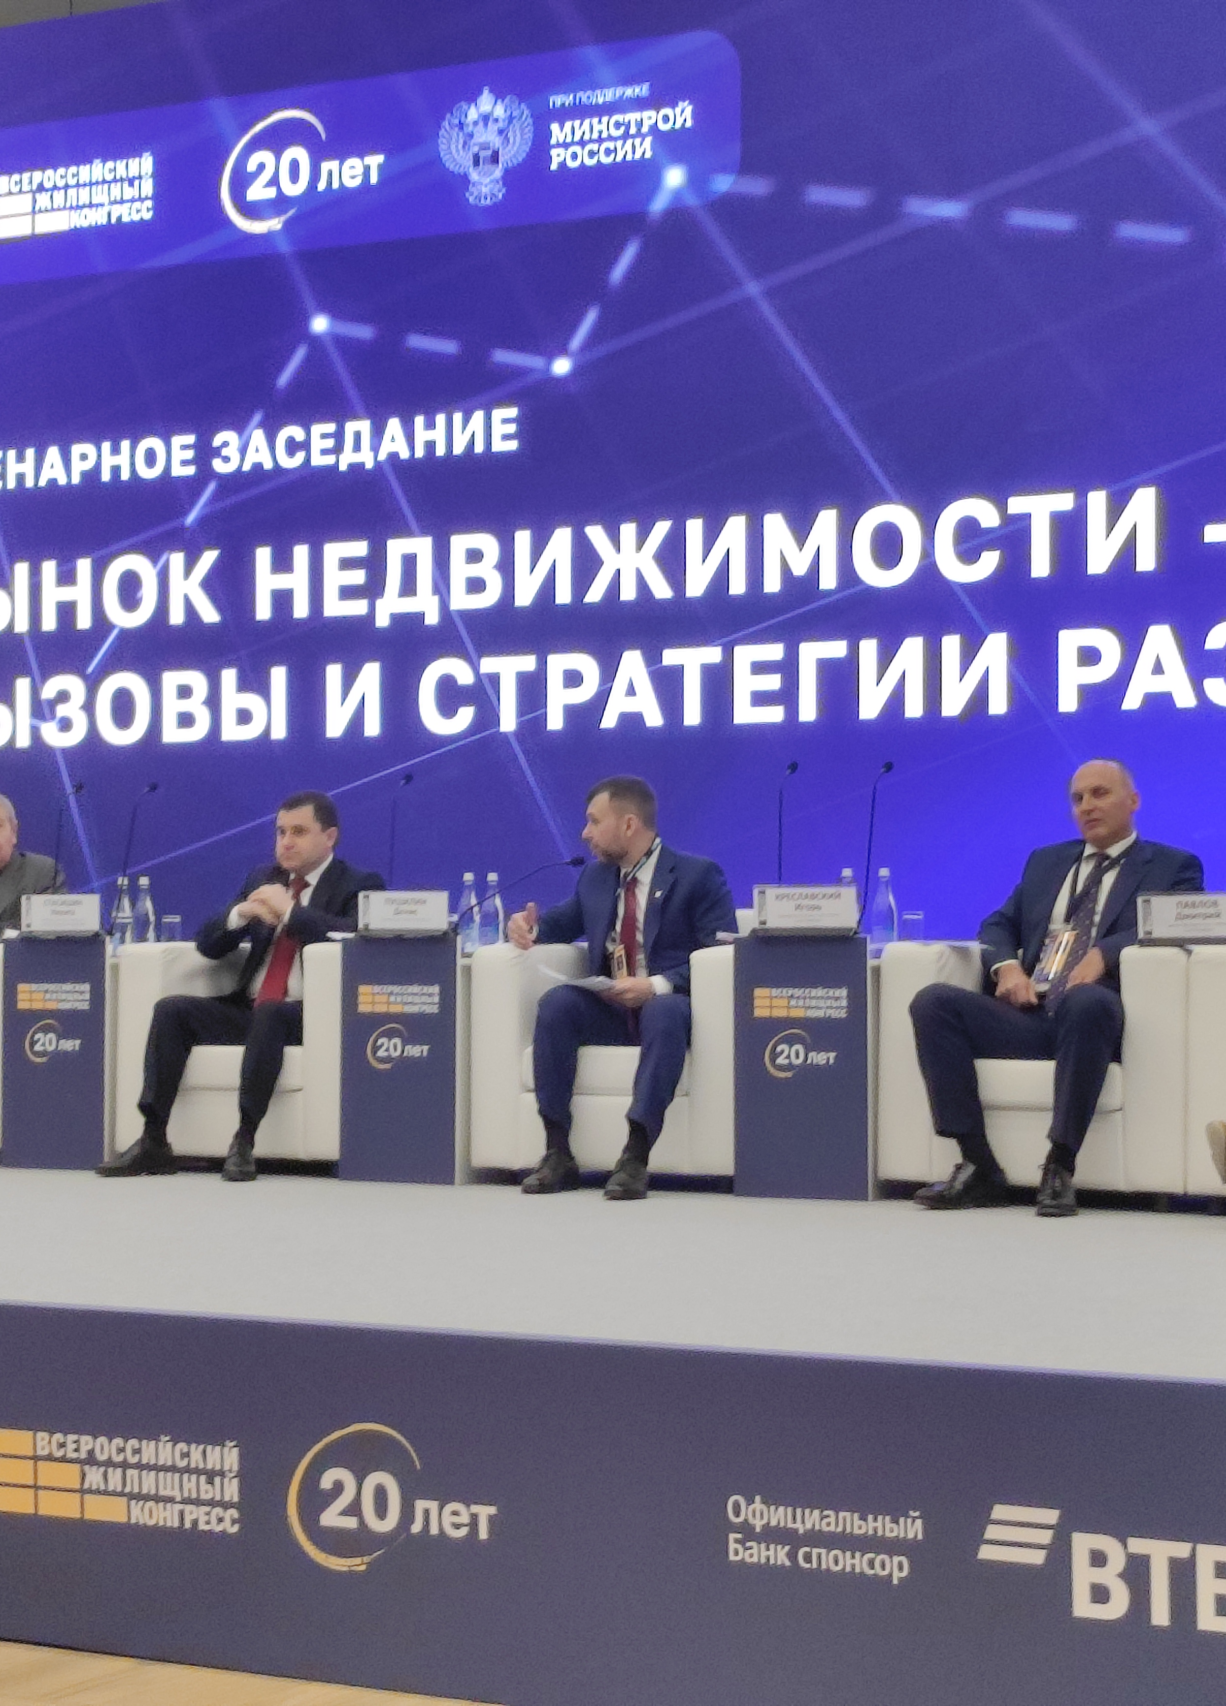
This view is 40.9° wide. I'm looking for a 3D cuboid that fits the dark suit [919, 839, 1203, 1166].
[{"bbox_3d":[1.230,0.354,4.464,0.739,0.830,0.709,-1,-2,22],"label":"dark suit"}]

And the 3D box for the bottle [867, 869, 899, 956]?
[{"bbox_3d":[0.790,0.177,4.794,0.070,0.262,0.070,-1,-1,15],"label":"bottle"}]

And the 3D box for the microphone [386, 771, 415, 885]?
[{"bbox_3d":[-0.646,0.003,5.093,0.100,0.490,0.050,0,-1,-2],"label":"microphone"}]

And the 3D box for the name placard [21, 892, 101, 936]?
[{"bbox_3d":[-1.762,0.196,5.295,0.290,0.135,0.080,-1,-1,15],"label":"name placard"}]

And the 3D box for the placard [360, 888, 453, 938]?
[{"bbox_3d":[-0.603,0.175,4.760,0.281,0.127,0.091,-1,-2,15],"label":"placard"}]

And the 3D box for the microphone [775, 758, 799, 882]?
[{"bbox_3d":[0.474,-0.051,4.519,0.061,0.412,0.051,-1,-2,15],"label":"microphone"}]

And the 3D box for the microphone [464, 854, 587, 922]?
[{"bbox_3d":[-0.273,0.132,5.013,0.420,0.235,0.060,0,-1,2],"label":"microphone"}]

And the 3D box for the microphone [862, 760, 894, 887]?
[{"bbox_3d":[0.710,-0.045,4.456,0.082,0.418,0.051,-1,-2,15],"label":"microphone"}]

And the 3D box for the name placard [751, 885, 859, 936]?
[{"bbox_3d":[0.552,0.165,4.686,0.297,0.140,0.080,-1,-1,15],"label":"name placard"}]

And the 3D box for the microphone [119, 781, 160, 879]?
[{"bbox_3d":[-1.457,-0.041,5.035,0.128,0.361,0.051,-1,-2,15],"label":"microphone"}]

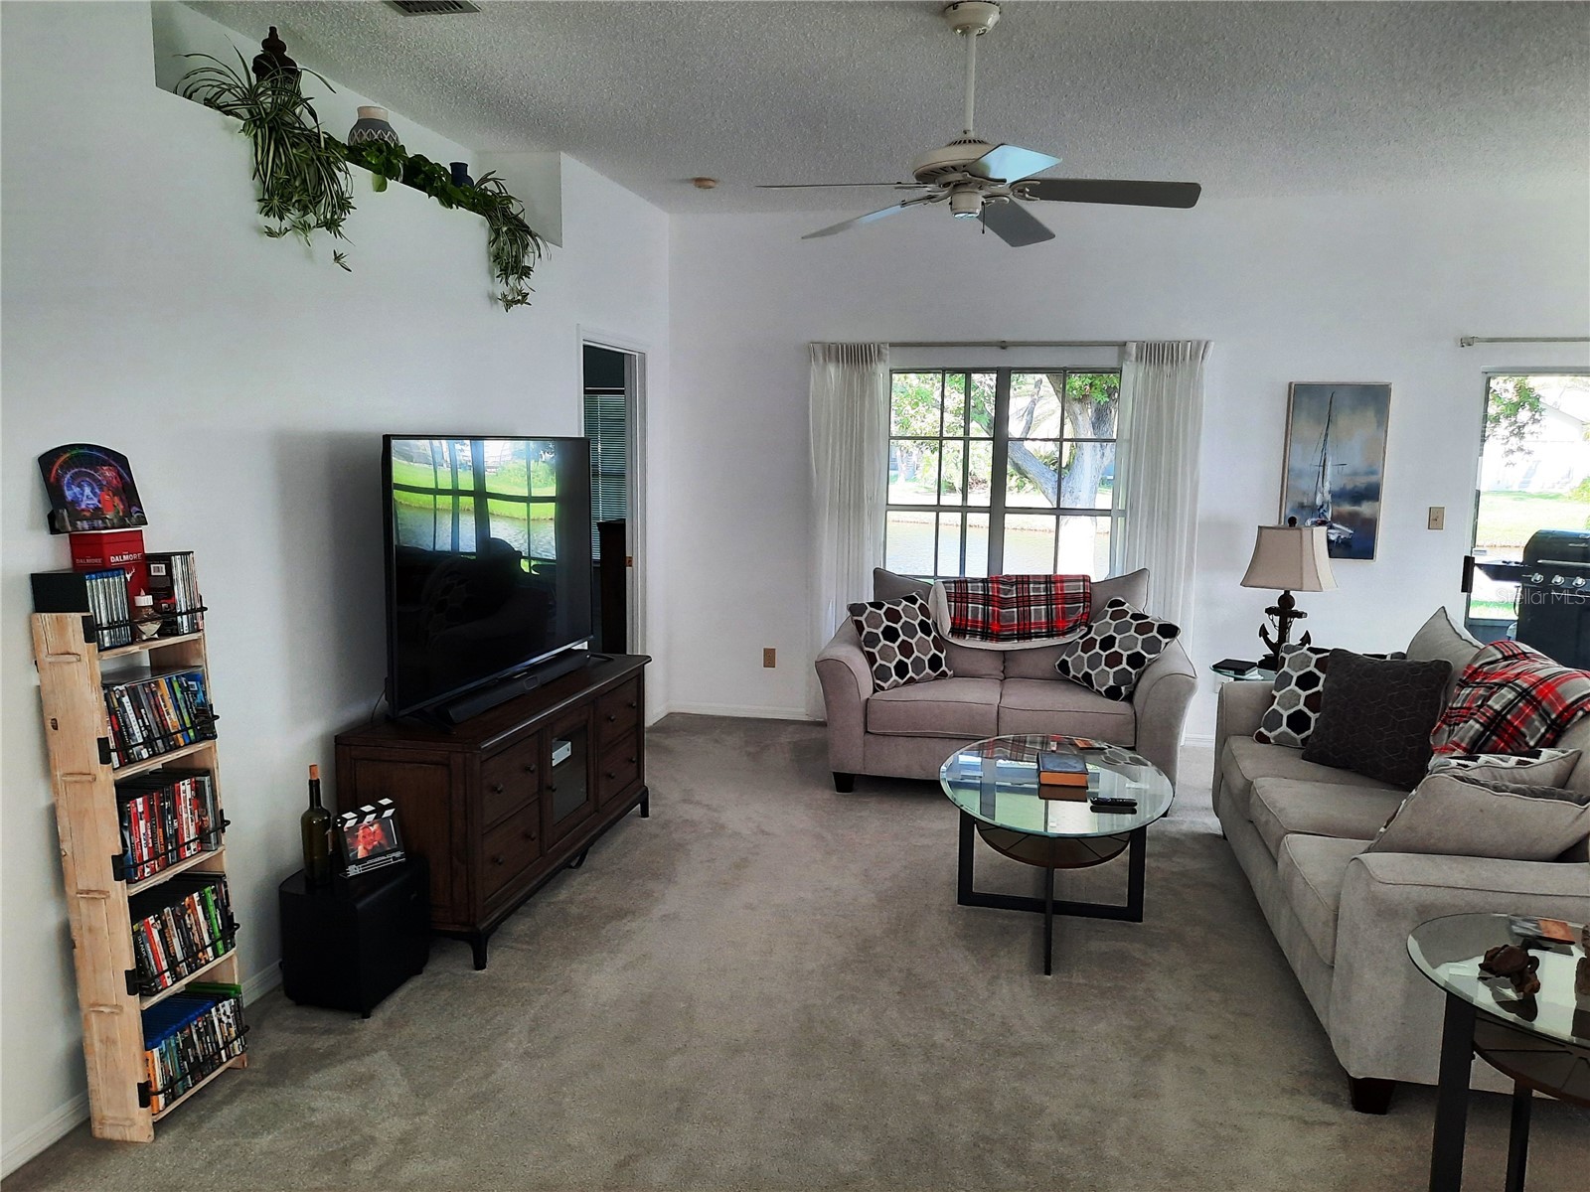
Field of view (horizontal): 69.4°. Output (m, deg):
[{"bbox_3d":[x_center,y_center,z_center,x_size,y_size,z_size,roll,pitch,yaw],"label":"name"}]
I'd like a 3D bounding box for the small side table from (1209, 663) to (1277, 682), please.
[{"bbox_3d":[2.220,0.630,5.377,0.610,0.575,0.610,3,8,12],"label":"small side table"}]

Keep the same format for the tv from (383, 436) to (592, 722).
[{"bbox_3d":[-1.067,-0.145,4.197,0.080,0.860,1.520,2,8,12],"label":"tv"}]

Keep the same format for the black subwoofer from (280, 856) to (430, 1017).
[{"bbox_3d":[-1.259,0.960,3.307,0.265,0.335,0.340,3,8,14],"label":"black subwoofer"}]

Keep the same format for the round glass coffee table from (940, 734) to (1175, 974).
[{"bbox_3d":[0.873,0.849,3.908,0.755,0.475,1.210,3,8,12],"label":"round glass coffee table"}]

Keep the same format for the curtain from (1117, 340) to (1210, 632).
[{"bbox_3d":[1.877,-0.257,5.992,0.430,2.100,0.110,2,8,12],"label":"curtain"}]

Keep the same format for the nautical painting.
[{"bbox_3d":[2.731,-0.627,5.817,0.465,0.885,0.040,2,8,12],"label":"nautical painting"}]

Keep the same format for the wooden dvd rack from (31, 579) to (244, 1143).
[{"bbox_3d":[-1.521,0.616,2.707,0.155,1.220,0.330,-1,7,13],"label":"wooden dvd rack"}]

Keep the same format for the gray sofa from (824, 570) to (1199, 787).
[{"bbox_3d":[0.999,0.396,5.480,1.640,0.970,0.960,2,8,11],"label":"gray sofa"}]

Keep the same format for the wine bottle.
[{"bbox_3d":[-1.327,0.637,3.209,0.080,0.340,0.080,3,8,12],"label":"wine bottle"}]

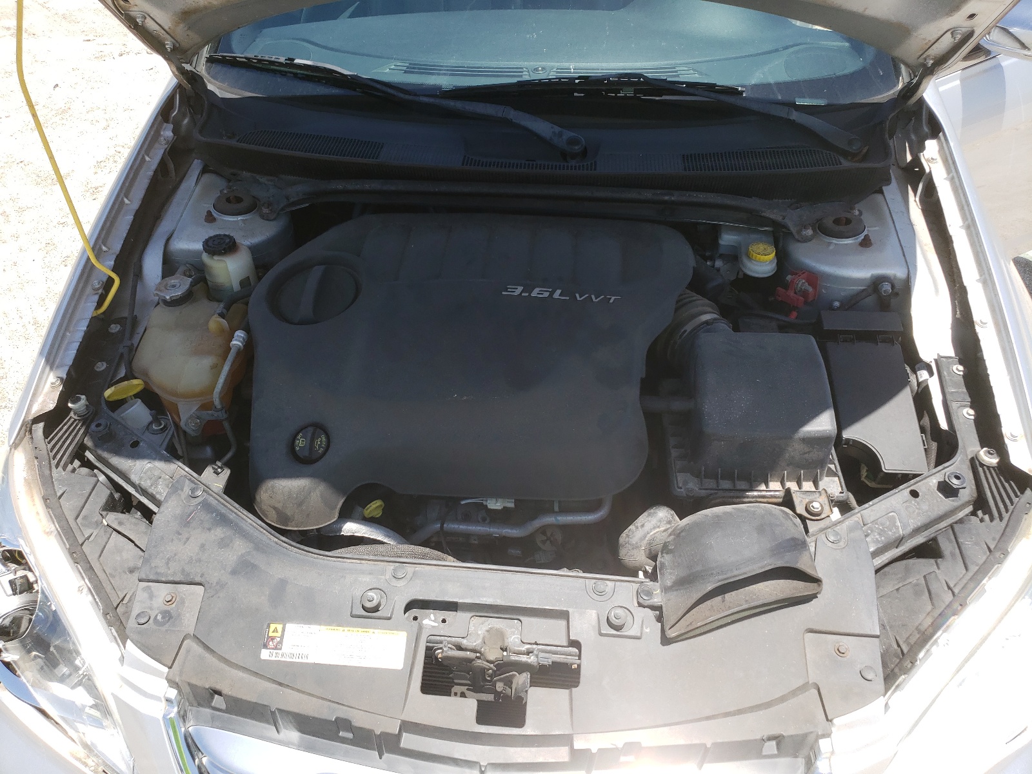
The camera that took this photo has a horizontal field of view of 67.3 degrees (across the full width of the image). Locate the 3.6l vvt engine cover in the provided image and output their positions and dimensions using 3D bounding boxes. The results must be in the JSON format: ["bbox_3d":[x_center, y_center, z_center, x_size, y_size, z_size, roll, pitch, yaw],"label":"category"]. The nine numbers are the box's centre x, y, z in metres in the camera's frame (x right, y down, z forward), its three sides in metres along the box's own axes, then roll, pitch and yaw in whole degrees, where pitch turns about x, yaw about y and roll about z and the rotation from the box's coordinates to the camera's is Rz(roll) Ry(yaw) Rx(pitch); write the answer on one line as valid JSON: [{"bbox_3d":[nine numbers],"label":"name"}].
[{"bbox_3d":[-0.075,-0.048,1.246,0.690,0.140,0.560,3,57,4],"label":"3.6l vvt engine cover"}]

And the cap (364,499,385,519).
[{"bbox_3d":[-0.206,0.178,1.130,0.032,0.024,0.018,-13,32,30],"label":"cap"}]

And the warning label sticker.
[{"bbox_3d":[-0.243,0.346,1.034,0.188,0.002,0.052,3,50,4],"label":"warning label sticker"}]

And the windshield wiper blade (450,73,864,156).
[{"bbox_3d":[0.252,-0.550,1.463,0.784,0.060,0.156,12,59,10],"label":"windshield wiper blade"}]

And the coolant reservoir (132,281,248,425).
[{"bbox_3d":[-0.523,-0.054,1.302,0.180,0.210,0.200,3,46,4],"label":"coolant reservoir"}]

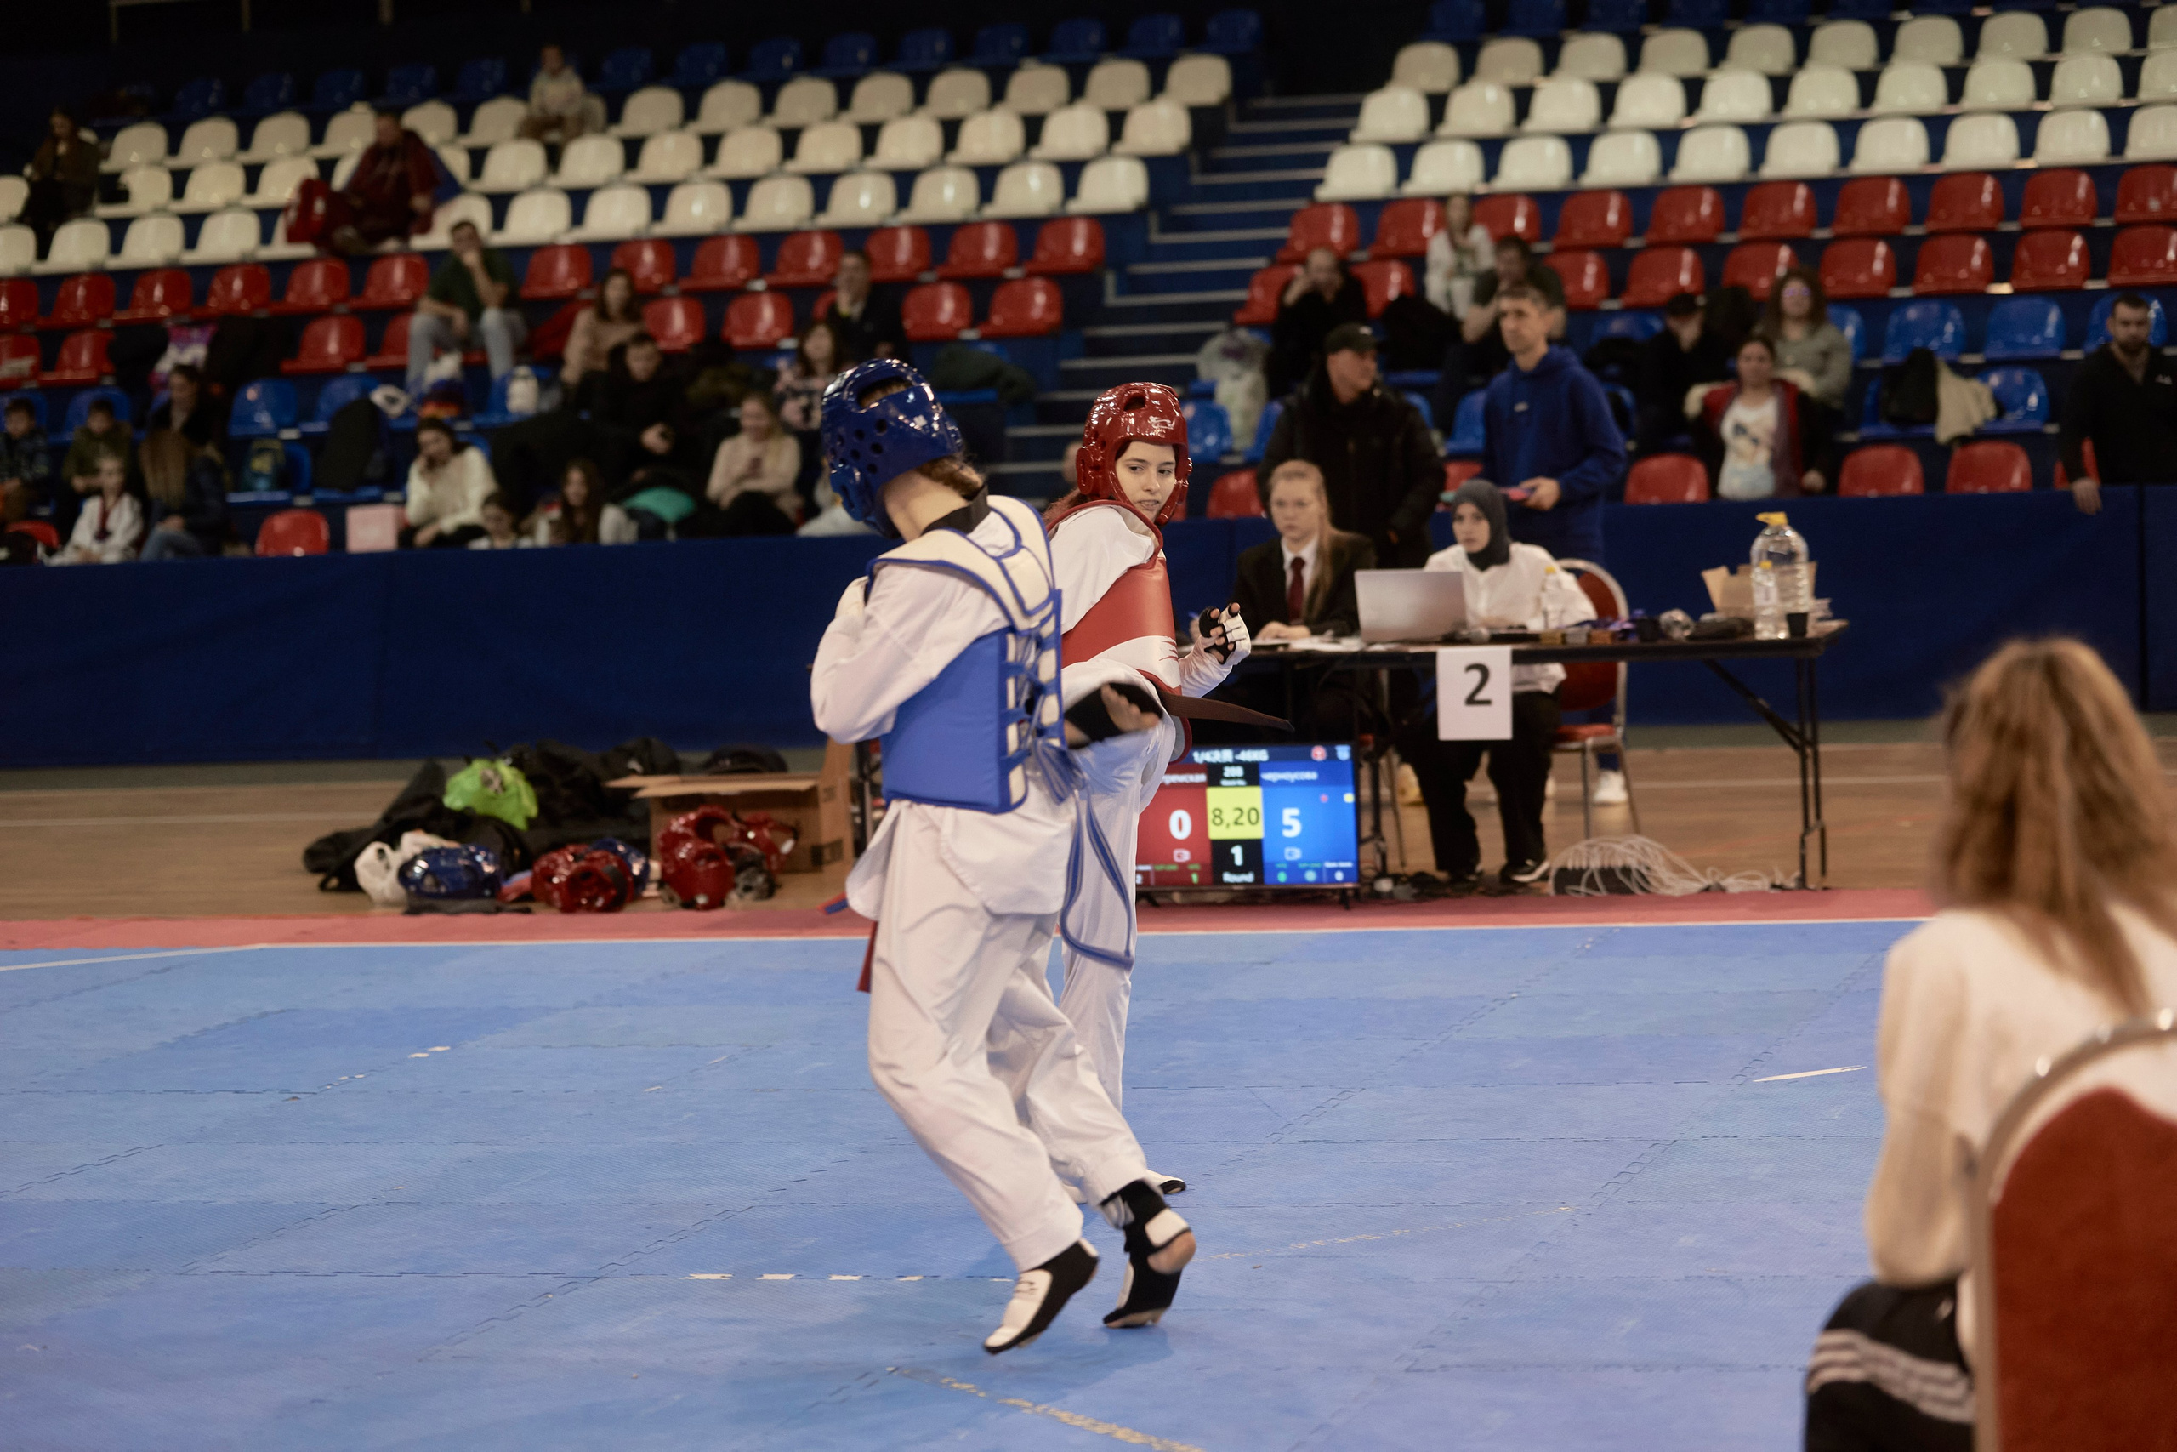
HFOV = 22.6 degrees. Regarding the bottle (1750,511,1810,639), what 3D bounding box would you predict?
[{"bbox_3d":[2.007,-0.442,15.800,0.172,0.360,0.172,-1,3,15],"label":"bottle"}]

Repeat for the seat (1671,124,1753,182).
[{"bbox_3d":[3.256,-2.968,28.327,0.400,0.300,0.380,-2,4,15],"label":"seat"}]

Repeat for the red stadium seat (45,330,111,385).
[{"bbox_3d":[-5.319,-1.934,28.606,0.390,0.302,0.365,-1,4,16],"label":"red stadium seat"}]

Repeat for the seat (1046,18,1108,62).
[{"bbox_3d":[-0.078,-4.188,33.316,0.400,0.330,0.390,-1,4,15],"label":"seat"}]

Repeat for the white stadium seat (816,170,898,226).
[{"bbox_3d":[-1.202,-2.728,28.120,0.360,0.287,0.330,-2,4,16],"label":"white stadium seat"}]

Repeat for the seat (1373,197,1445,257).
[{"bbox_3d":[1.742,-2.699,29.510,0.390,0.310,0.370,-1,4,16],"label":"seat"}]

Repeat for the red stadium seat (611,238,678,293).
[{"bbox_3d":[-2.469,-2.528,29.977,0.400,0.330,0.390,-1,4,15],"label":"red stadium seat"}]

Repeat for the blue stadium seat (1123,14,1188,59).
[{"bbox_3d":[0.381,-4.165,33.020,0.395,0.310,0.380,-1,3,15],"label":"blue stadium seat"}]

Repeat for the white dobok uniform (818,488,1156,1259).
[{"bbox_3d":[-0.170,0.255,8.728,0.480,1.243,0.450,0,4,30],"label":"white dobok uniform"}]

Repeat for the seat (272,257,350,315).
[{"bbox_3d":[-4.277,-2.419,29.984,0.400,0.310,0.350,-2,4,15],"label":"seat"}]

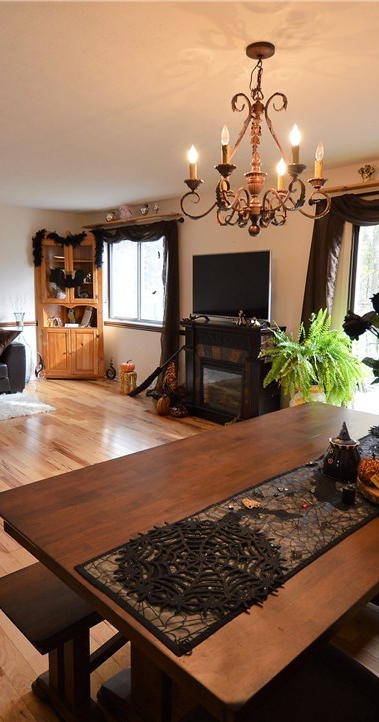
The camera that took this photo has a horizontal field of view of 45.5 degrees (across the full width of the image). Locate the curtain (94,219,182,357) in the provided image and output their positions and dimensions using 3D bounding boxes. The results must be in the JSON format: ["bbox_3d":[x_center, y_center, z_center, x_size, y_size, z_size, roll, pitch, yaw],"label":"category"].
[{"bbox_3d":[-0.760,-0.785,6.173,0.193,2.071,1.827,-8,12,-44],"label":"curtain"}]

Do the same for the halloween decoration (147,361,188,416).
[{"bbox_3d":[-0.256,0.284,5.305,0.467,0.507,0.558,-8,12,-44],"label":"halloween decoration"}]

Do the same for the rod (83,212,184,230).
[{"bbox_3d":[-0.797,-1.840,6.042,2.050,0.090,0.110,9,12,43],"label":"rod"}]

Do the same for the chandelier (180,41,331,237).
[{"bbox_3d":[0.335,-1.059,2.213,0.741,0.863,0.710,2,9,8],"label":"chandelier"}]

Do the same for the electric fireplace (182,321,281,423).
[{"bbox_3d":[0.404,0.114,4.854,0.507,1.000,1.096,-8,12,-44],"label":"electric fireplace"}]

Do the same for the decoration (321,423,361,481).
[{"bbox_3d":[0.479,0.281,1.422,0.112,0.165,0.112,-8,12,-44],"label":"decoration"}]

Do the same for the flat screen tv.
[{"bbox_3d":[0.414,-0.795,4.784,1.070,0.650,0.080,9,12,43],"label":"flat screen tv"}]

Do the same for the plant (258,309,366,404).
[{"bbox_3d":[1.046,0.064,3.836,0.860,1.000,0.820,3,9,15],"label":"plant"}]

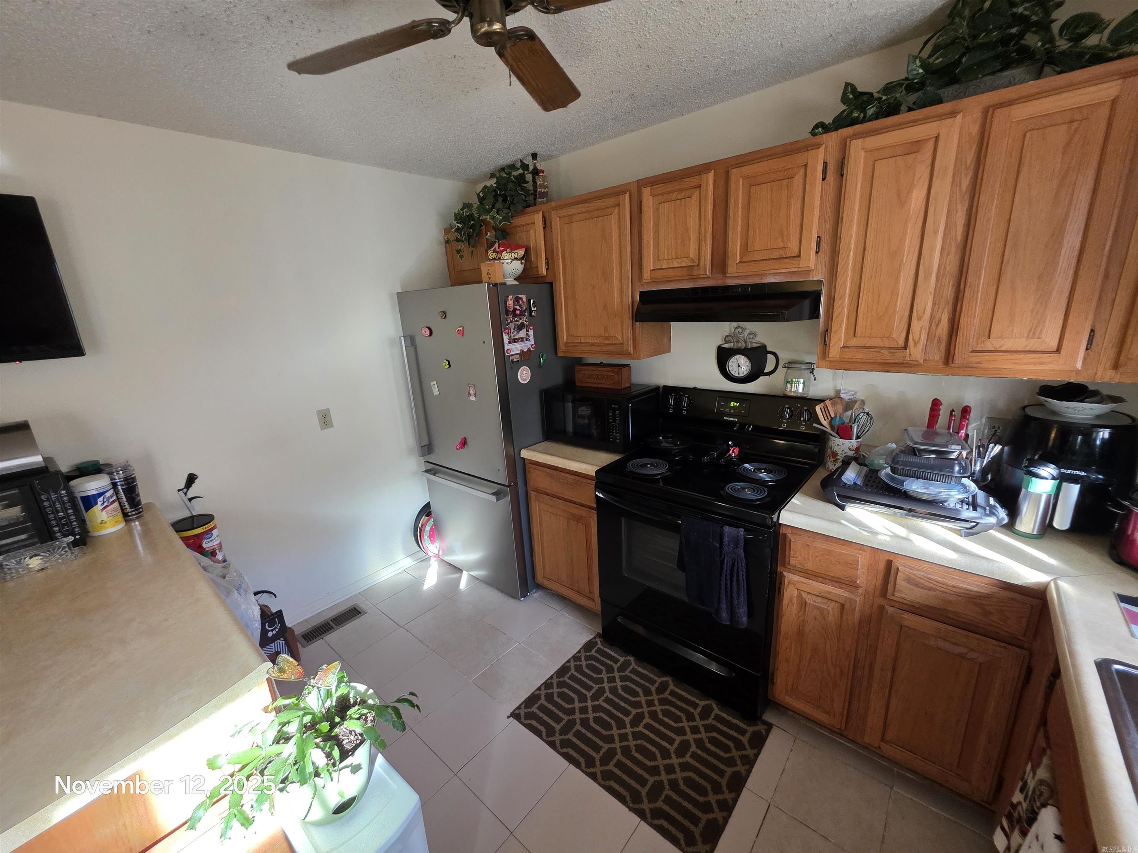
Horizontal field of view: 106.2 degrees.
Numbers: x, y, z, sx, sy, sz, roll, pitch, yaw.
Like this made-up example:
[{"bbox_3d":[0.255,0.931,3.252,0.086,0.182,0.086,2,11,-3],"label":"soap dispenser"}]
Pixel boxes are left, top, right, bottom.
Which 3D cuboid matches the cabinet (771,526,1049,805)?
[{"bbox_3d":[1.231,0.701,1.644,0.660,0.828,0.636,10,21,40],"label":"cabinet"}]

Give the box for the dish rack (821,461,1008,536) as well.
[{"bbox_3d":[1.184,0.233,1.495,0.475,0.084,0.353,10,21,40],"label":"dish rack"}]

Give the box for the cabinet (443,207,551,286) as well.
[{"bbox_3d":[-0.357,-1.065,2.670,0.954,0.379,0.328,10,21,40],"label":"cabinet"}]

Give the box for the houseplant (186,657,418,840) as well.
[{"bbox_3d":[-0.570,0.729,0.958,0.232,0.253,0.394,10,21,40],"label":"houseplant"}]

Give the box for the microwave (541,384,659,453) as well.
[{"bbox_3d":[0.185,-0.068,2.392,0.539,0.282,0.356,10,21,40],"label":"microwave"}]

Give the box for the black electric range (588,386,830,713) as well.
[{"bbox_3d":[0.631,0.499,2.022,0.763,1.202,0.707,10,21,40],"label":"black electric range"}]

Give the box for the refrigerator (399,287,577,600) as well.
[{"bbox_3d":[-0.444,0.049,2.754,0.823,1.795,0.737,10,21,40],"label":"refrigerator"}]

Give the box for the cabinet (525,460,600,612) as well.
[{"bbox_3d":[0.181,0.515,2.523,0.545,0.828,0.636,10,21,40],"label":"cabinet"}]

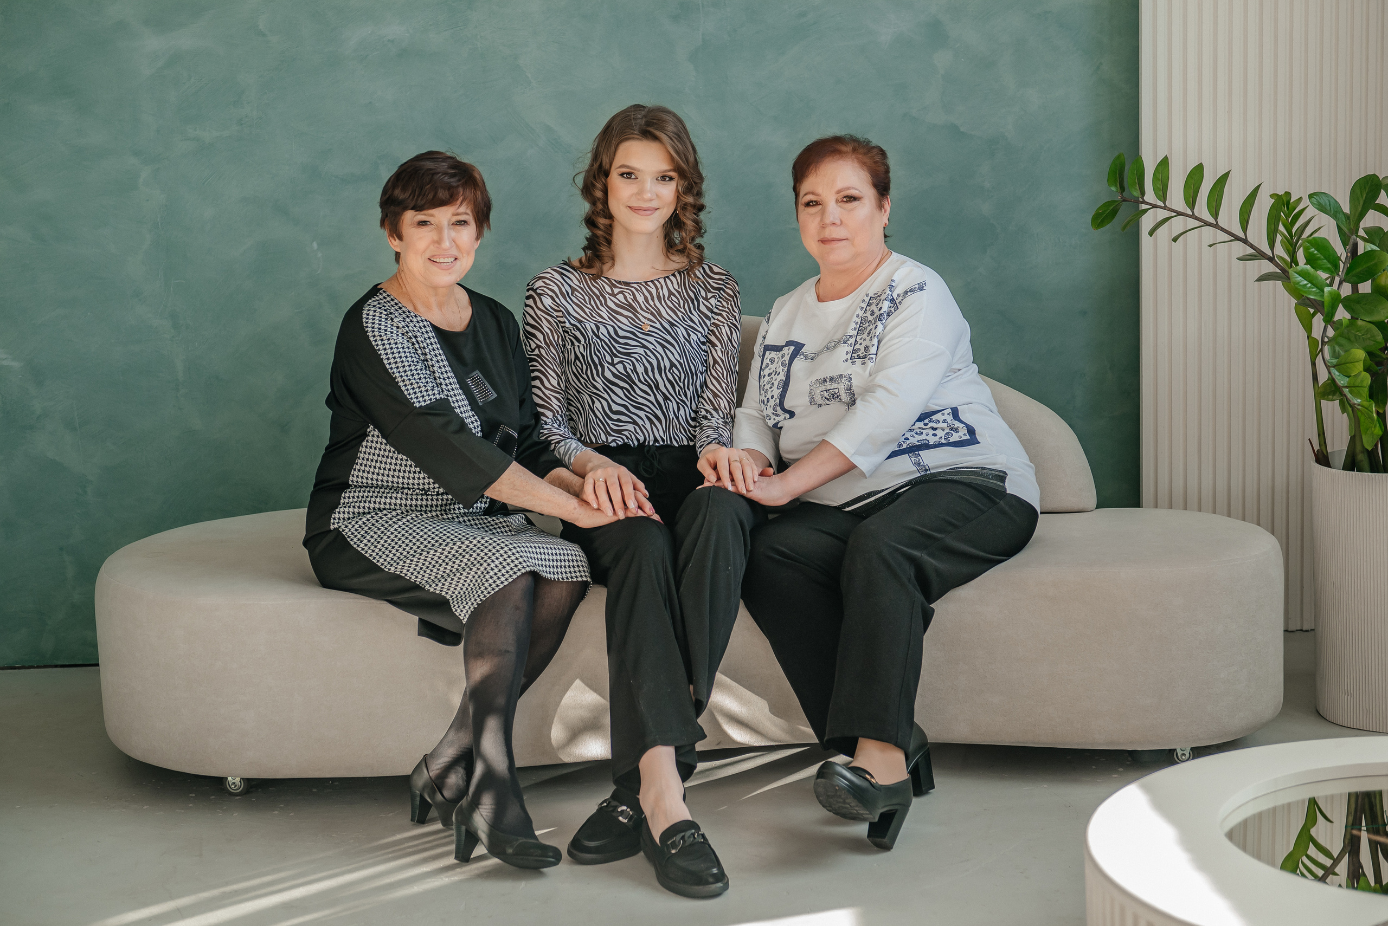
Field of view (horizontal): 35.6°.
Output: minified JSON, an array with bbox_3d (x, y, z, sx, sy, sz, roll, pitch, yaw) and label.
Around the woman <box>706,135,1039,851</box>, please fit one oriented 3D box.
[{"bbox_3d":[0.300,-0.016,3.887,0.580,1.130,0.960,3,9,30],"label":"woman"}]

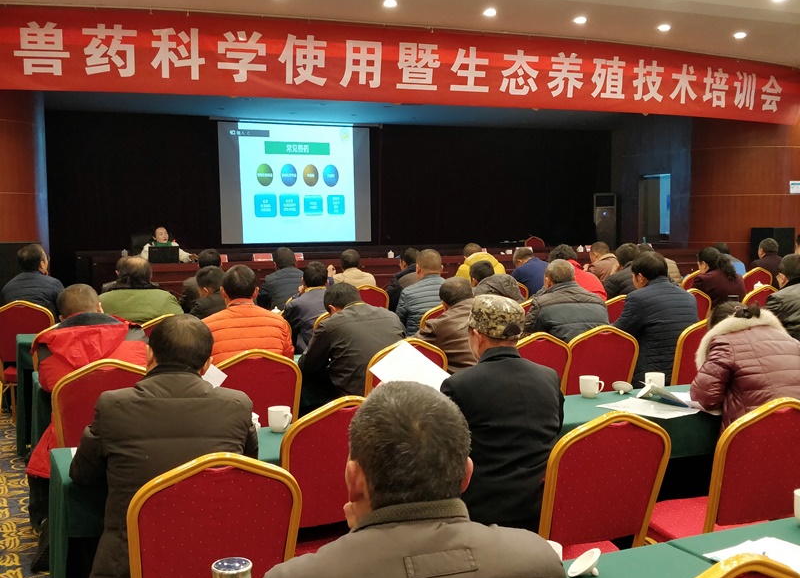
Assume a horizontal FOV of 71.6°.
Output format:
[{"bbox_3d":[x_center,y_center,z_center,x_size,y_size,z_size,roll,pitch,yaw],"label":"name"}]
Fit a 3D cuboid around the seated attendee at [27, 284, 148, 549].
[{"bbox_3d":[-1.388,0.580,2.582,0.570,1.250,0.800,-2,7,-15],"label":"seated attendee"}]

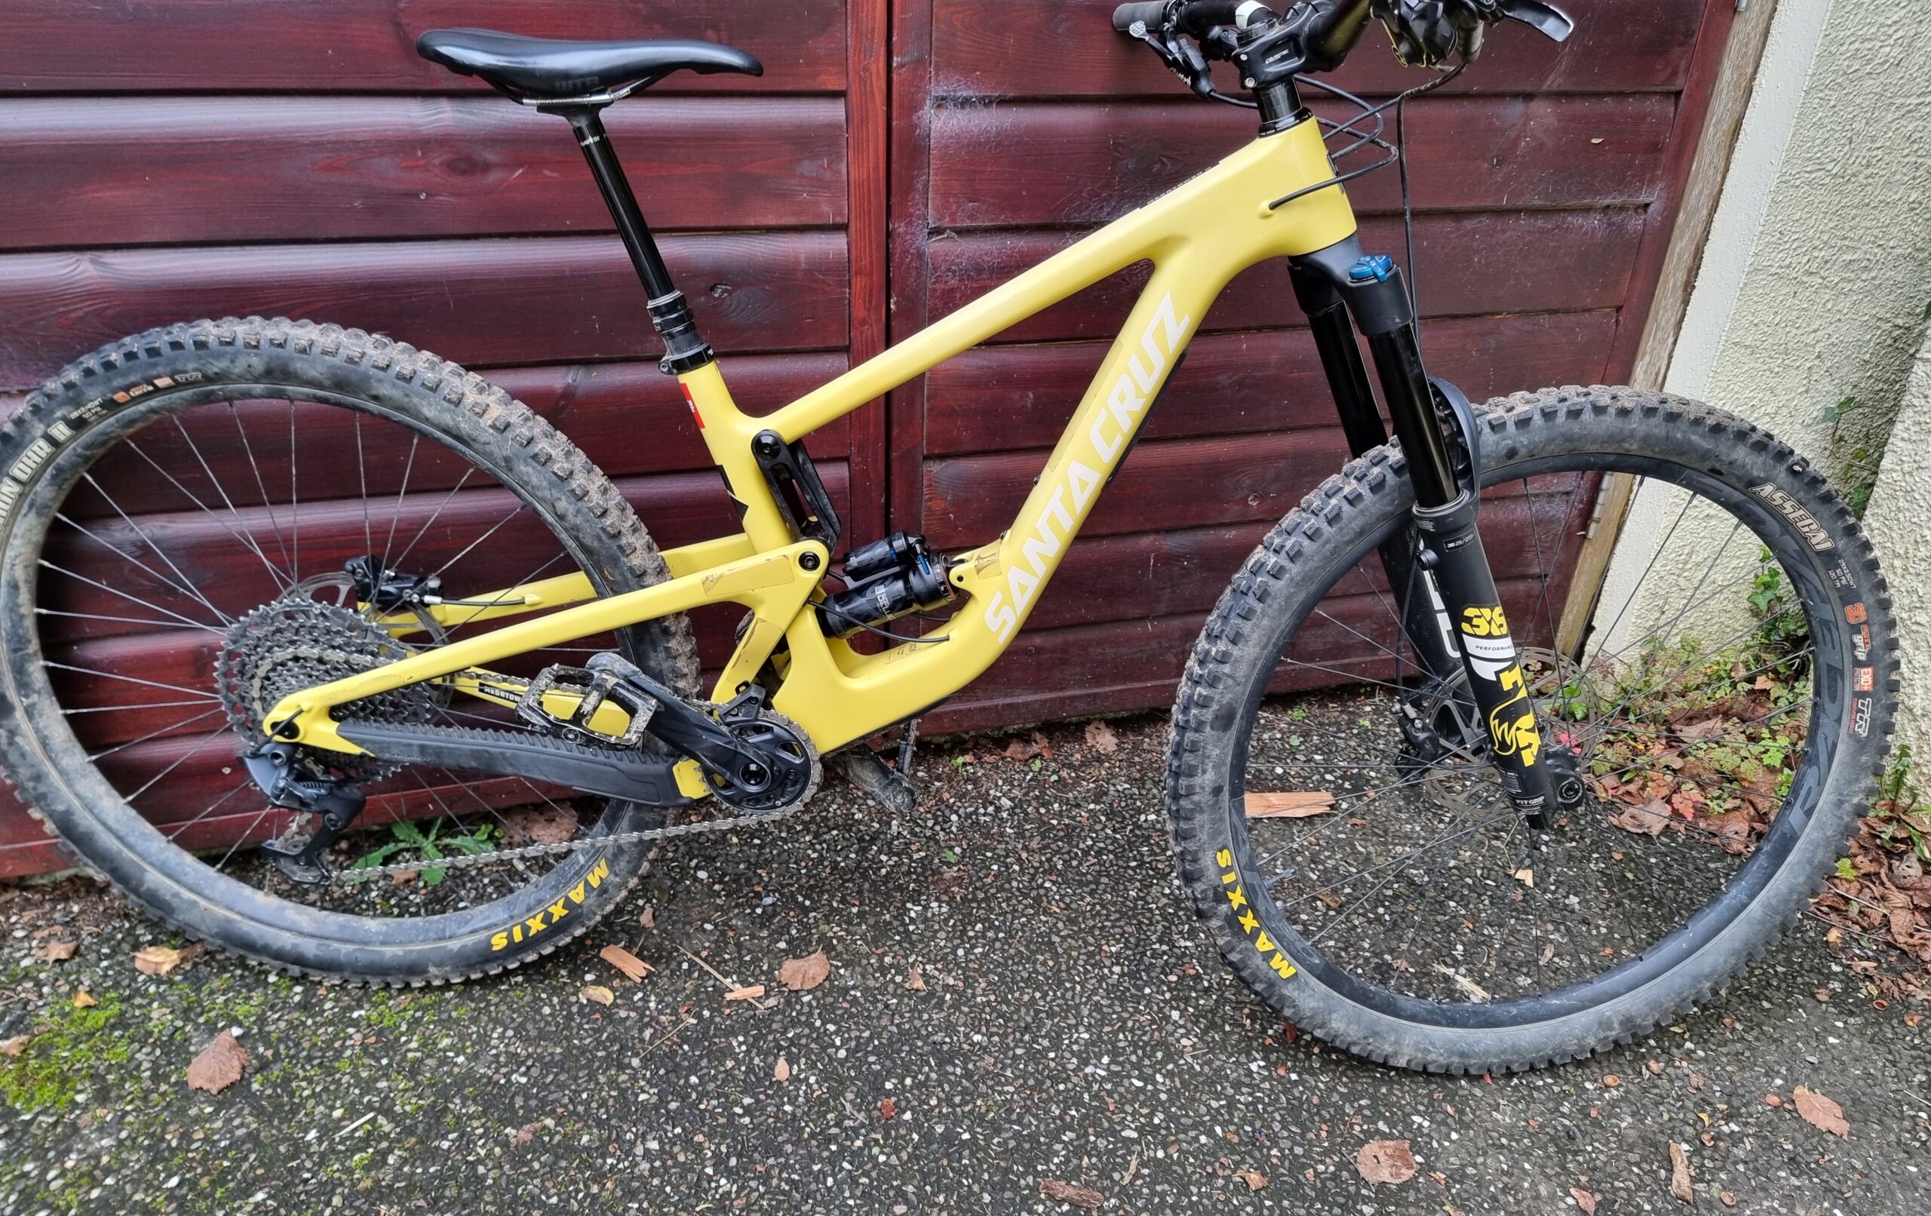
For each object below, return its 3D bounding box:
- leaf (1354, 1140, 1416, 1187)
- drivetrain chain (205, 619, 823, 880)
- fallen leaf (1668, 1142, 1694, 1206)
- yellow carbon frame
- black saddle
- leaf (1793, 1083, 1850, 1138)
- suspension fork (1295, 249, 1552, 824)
[{"bbox_3d":[0.423,0.555,1.340,0.061,0.010,0.054,2,28,-2],"label":"leaf"},{"bbox_3d":[-0.432,0.170,1.351,0.580,0.270,0.045,3,25,0],"label":"drivetrain chain"},{"bbox_3d":[0.720,0.567,1.344,0.021,0.014,0.075,13,30,18],"label":"fallen leaf"},{"bbox_3d":[-0.166,-0.131,1.224,0.973,0.657,0.165,4,25,1],"label":"yellow carbon frame"},{"bbox_3d":[-0.301,-0.442,1.106,0.268,0.060,0.142,3,25,0],"label":"black saddle"},{"bbox_3d":[0.921,0.541,1.439,0.049,0.012,0.059,-24,39,-39],"label":"leaf"},{"bbox_3d":[0.439,-0.072,1.229,0.105,0.590,0.185,-24,22,1],"label":"suspension fork"}]

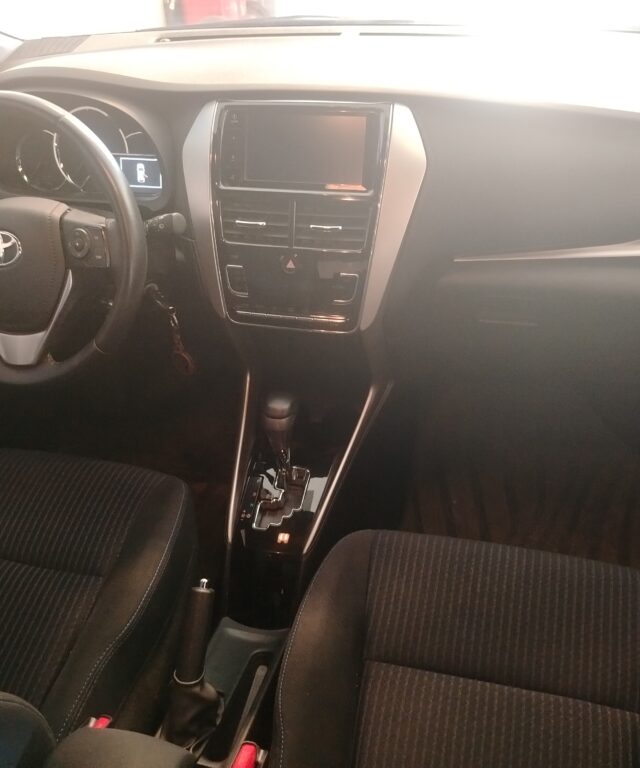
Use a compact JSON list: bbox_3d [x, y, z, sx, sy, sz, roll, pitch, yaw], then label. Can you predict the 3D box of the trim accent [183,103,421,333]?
[{"bbox_3d":[-0.029,-0.223,0.965,0.333,0.295,0.065,6,13,11],"label":"trim accent"}]

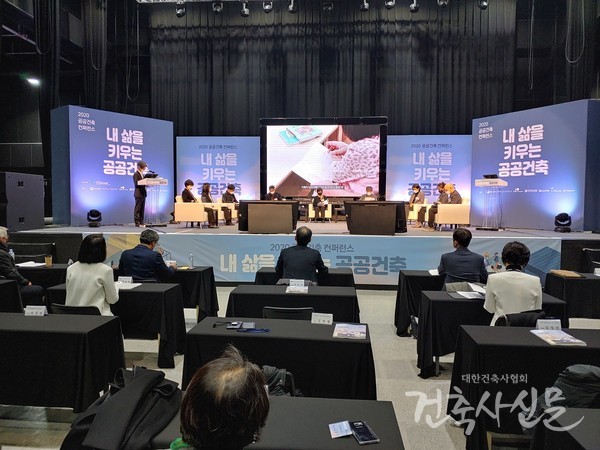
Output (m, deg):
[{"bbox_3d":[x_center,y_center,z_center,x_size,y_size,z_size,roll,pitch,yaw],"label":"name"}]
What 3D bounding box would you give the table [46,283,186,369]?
[{"bbox_3d":[-1.909,1.011,4.513,1.250,0.740,0.470,1,3,5],"label":"table"}]

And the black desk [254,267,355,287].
[{"bbox_3d":[0.066,0.969,5.625,1.250,0.740,0.470,1,3,5],"label":"black desk"}]

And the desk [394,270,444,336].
[{"bbox_3d":[1.942,1.007,5.542,1.290,0.755,0.460,1,3,4],"label":"desk"}]

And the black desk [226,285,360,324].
[{"bbox_3d":[-0.050,1.050,4.477,1.290,0.755,0.460,1,3,4],"label":"black desk"}]

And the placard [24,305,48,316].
[{"bbox_3d":[-2.027,0.665,3.354,0.152,0.066,0.070,1,3,5],"label":"placard"}]

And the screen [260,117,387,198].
[{"bbox_3d":[0.797,-2.210,15.118,4.360,2.950,0.250,1,3,4],"label":"screen"}]

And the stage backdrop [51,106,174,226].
[{"bbox_3d":[-5.147,-1.531,12.229,1.120,2.980,2.880,3,4,43],"label":"stage backdrop"}]

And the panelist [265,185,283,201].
[{"bbox_3d":[-0.831,-0.658,13.588,0.550,1.160,0.700,1,3,4],"label":"panelist"}]

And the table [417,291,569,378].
[{"bbox_3d":[1.818,1.053,4.176,1.250,0.740,0.470,1,3,5],"label":"table"}]

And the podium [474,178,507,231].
[{"bbox_3d":[4.507,-0.473,10.192,0.450,1.200,0.620,-2,4,-43],"label":"podium"}]

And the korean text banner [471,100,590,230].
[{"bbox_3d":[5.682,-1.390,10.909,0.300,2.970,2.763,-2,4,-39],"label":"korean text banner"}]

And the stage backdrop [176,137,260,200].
[{"bbox_3d":[-2.906,-1.665,15.665,3.020,3.000,0.150,0,3,4],"label":"stage backdrop"}]

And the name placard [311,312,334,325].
[{"bbox_3d":[0.168,0.696,3.262,0.163,0.085,0.060,1,3,7],"label":"name placard"}]

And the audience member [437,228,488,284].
[{"bbox_3d":[1.916,0.728,5.245,0.580,1.340,0.750,1,3,4],"label":"audience member"}]

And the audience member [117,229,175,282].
[{"bbox_3d":[-1.903,0.706,5.554,0.600,1.300,0.750,1,3,10],"label":"audience member"}]

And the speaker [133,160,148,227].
[{"bbox_3d":[-3.940,-0.754,10.642,0.380,1.600,0.480,2,3,24],"label":"speaker"}]

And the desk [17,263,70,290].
[{"bbox_3d":[-3.756,0.946,5.975,1.270,0.755,0.460,1,3,5],"label":"desk"}]

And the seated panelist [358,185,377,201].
[{"bbox_3d":[1.949,-0.571,12.362,0.550,1.130,0.750,1,3,12],"label":"seated panelist"}]

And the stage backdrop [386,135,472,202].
[{"bbox_3d":[4.395,-1.588,14.847,2.830,2.900,0.200,1,3,4],"label":"stage backdrop"}]

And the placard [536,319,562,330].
[{"bbox_3d":[1.790,0.714,3.131,0.170,0.085,0.060,1,3,4],"label":"placard"}]

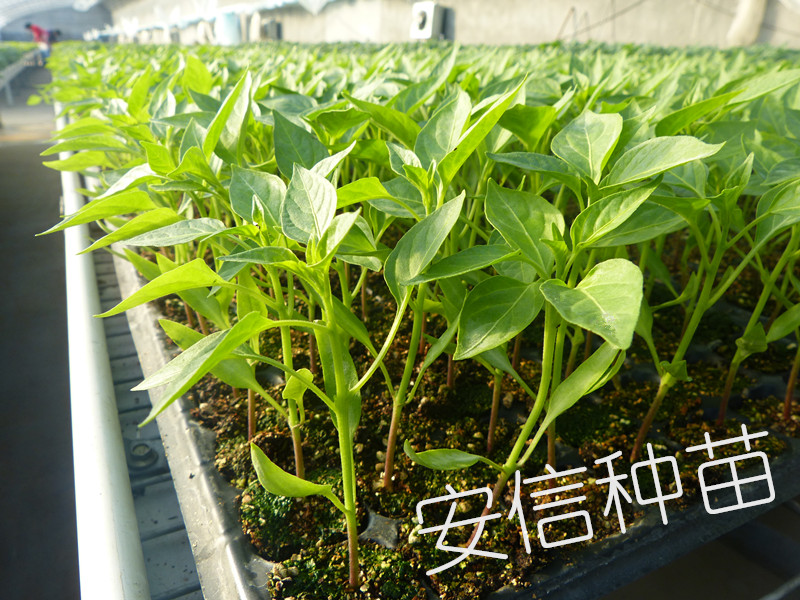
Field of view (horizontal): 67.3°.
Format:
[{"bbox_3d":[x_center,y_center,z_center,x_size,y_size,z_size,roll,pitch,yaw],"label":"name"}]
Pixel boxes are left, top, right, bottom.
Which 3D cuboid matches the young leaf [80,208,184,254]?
[{"bbox_3d":[-0.120,-0.031,0.270,0.046,0.010,0.022,-25,38,-31],"label":"young leaf"}]

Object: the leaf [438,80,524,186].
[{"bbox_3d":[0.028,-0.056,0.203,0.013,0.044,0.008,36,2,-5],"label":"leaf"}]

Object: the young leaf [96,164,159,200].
[{"bbox_3d":[-0.137,-0.059,0.301,0.036,0.008,0.020,-36,49,-30],"label":"young leaf"}]

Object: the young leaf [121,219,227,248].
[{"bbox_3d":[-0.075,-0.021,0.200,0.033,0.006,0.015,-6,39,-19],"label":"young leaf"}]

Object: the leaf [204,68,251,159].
[{"bbox_3d":[-0.091,-0.098,0.320,0.017,0.059,0.010,20,-20,-13],"label":"leaf"}]

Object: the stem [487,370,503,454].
[{"bbox_3d":[0.038,0.046,0.243,0.003,0.038,0.003,2,23,0],"label":"stem"}]

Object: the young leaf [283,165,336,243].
[{"bbox_3d":[-0.026,-0.027,0.167,0.015,0.005,0.026,-15,70,-7],"label":"young leaf"}]

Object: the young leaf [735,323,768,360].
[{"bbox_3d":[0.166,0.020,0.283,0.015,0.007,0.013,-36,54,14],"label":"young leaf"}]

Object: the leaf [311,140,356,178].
[{"bbox_3d":[-0.023,-0.047,0.201,0.021,0.005,0.011,-42,59,-15],"label":"leaf"}]

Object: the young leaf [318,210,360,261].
[{"bbox_3d":[-0.015,-0.016,0.147,0.007,0.017,0.007,38,0,23],"label":"young leaf"}]

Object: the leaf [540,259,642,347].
[{"bbox_3d":[0.051,0.001,0.158,0.025,0.007,0.028,-22,40,-3],"label":"leaf"}]

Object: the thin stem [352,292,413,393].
[{"bbox_3d":[-0.005,0.011,0.150,0.003,0.028,0.002,31,0,0],"label":"thin stem"}]

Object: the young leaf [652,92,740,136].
[{"bbox_3d":[0.125,-0.078,0.253,0.042,0.006,0.014,-15,40,-18],"label":"young leaf"}]

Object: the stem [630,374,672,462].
[{"bbox_3d":[0.104,0.050,0.249,0.005,0.042,0.004,22,25,25],"label":"stem"}]

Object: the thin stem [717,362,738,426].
[{"bbox_3d":[0.143,0.041,0.262,0.003,0.032,0.003,-1,23,0],"label":"thin stem"}]

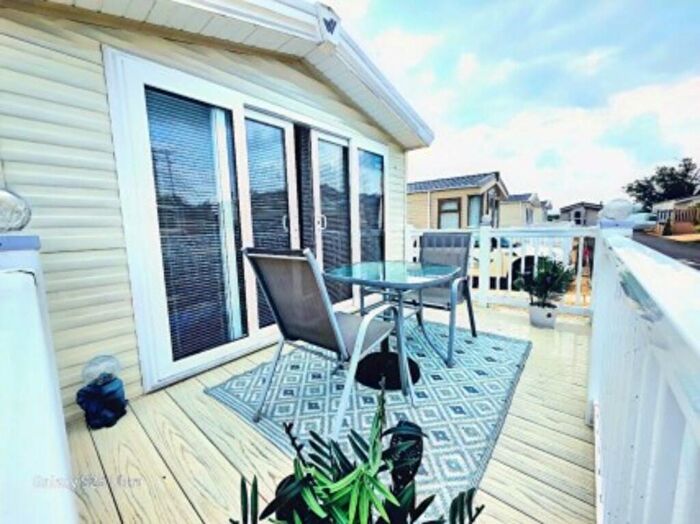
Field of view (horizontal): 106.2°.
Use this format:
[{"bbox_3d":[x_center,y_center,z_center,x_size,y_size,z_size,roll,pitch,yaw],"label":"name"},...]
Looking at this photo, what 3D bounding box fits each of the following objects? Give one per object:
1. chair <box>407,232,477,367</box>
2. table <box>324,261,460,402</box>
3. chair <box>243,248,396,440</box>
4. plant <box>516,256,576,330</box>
[{"bbox_3d":[0.726,0.242,2.283,0.561,0.931,0.719,3,8,39],"label":"chair"},{"bbox_3d":[0.273,0.413,1.834,0.808,0.724,0.808,4,8,41],"label":"table"},{"bbox_3d":[-0.106,0.368,1.462,0.552,0.922,0.714,3,8,38],"label":"chair"},{"bbox_3d":[1.940,0.289,2.618,0.483,0.690,0.463,4,8,41],"label":"plant"}]

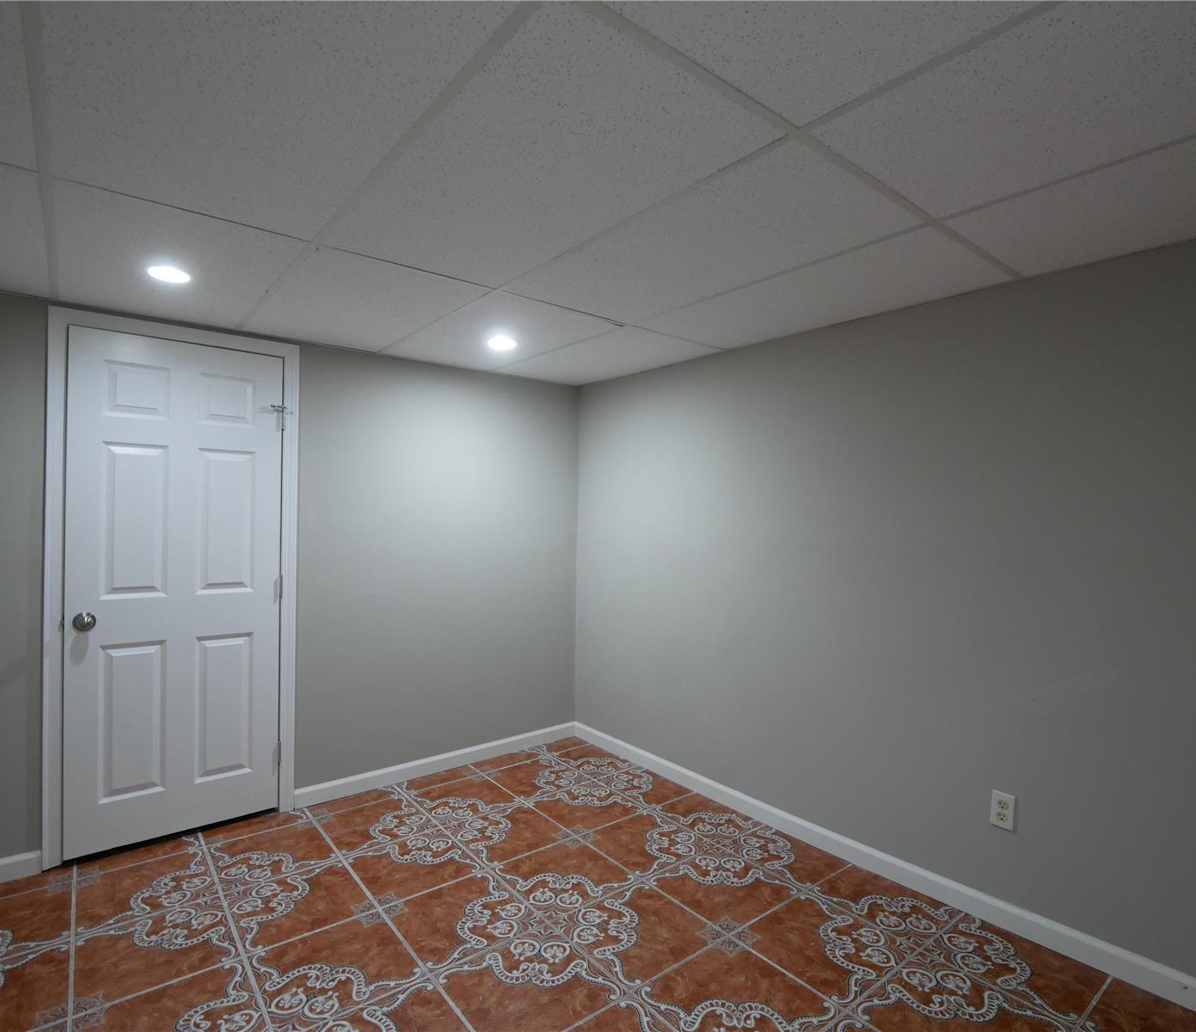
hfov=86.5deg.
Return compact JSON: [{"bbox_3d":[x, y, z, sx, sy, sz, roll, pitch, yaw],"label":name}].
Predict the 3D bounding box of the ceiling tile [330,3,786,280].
[{"bbox_3d":[-0.209,-0.805,1.603,0.602,0.018,1.217,0,0,-39],"label":"ceiling tile"}]

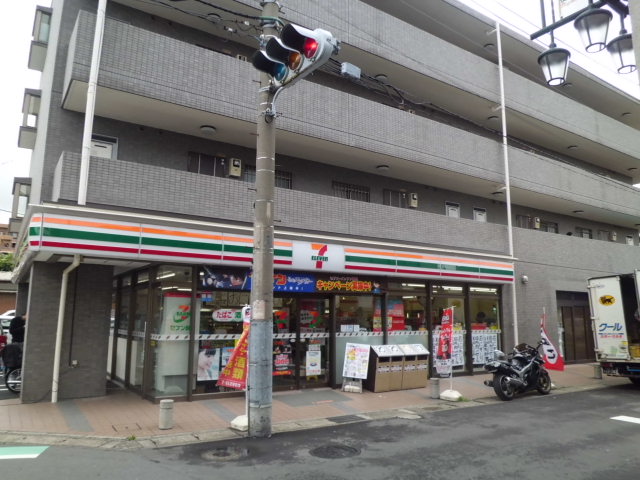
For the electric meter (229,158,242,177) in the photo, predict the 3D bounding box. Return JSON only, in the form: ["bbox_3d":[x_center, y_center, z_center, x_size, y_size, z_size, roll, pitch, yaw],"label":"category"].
[{"bbox_3d":[-2.269,-1.946,12.954,0.240,0.440,0.130,6,-12,-32],"label":"electric meter"}]

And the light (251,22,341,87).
[{"bbox_3d":[-0.379,-2.391,6.347,0.550,0.420,1.220,6,-12,-32],"label":"light"}]

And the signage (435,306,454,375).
[{"bbox_3d":[2.665,2.198,10.408,0.120,1.431,0.450,6,-12,-32],"label":"signage"}]

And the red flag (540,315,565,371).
[{"bbox_3d":[5.778,2.514,11.905,0.140,1.329,0.520,6,-12,-32],"label":"red flag"}]

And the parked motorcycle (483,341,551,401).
[{"bbox_3d":[4.289,2.800,10.444,2.100,1.130,0.720,7,-12,-35],"label":"parked motorcycle"}]

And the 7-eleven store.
[{"bbox_3d":[-1.641,2.331,14.890,13.152,3.542,8.193,6,-12,-32],"label":"7-eleven store"}]

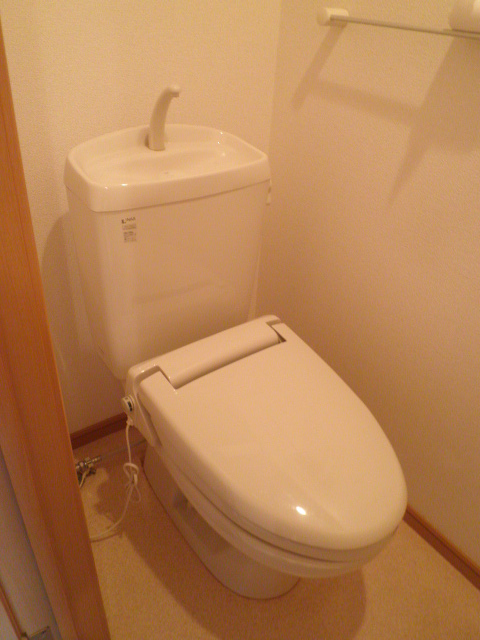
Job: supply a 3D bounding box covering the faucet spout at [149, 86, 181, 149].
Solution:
[{"bbox_3d":[-0.138,-0.369,0.890,0.033,0.128,0.108,-20,42,-32],"label":"faucet spout"}]

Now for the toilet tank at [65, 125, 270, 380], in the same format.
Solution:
[{"bbox_3d":[-0.162,-0.137,1.049,0.378,0.475,0.209,-20,42,-32],"label":"toilet tank"}]

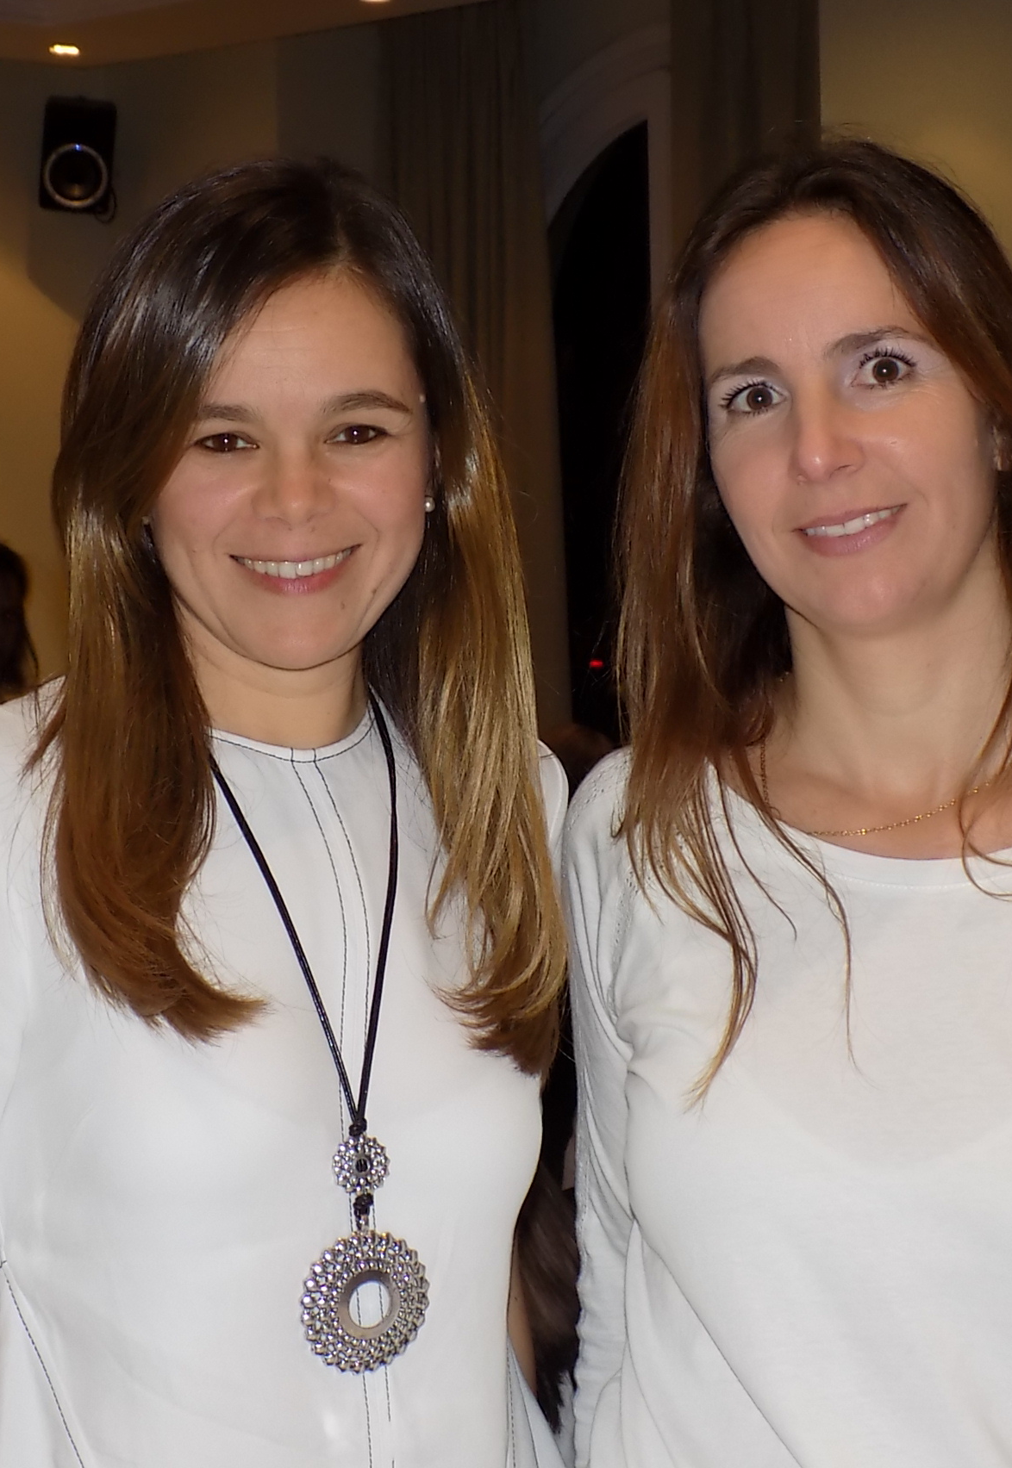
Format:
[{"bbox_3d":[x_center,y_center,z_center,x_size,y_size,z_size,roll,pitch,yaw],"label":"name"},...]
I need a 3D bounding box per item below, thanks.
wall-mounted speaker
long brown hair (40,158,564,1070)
[{"bbox_3d":[-1.140,-1.540,9.800,0.185,0.285,0.190,2,16,-4],"label":"wall-mounted speaker"},{"bbox_3d":[-0.099,-0.058,1.800,0.250,0.440,0.240,-1,3,-2],"label":"long brown hair"}]

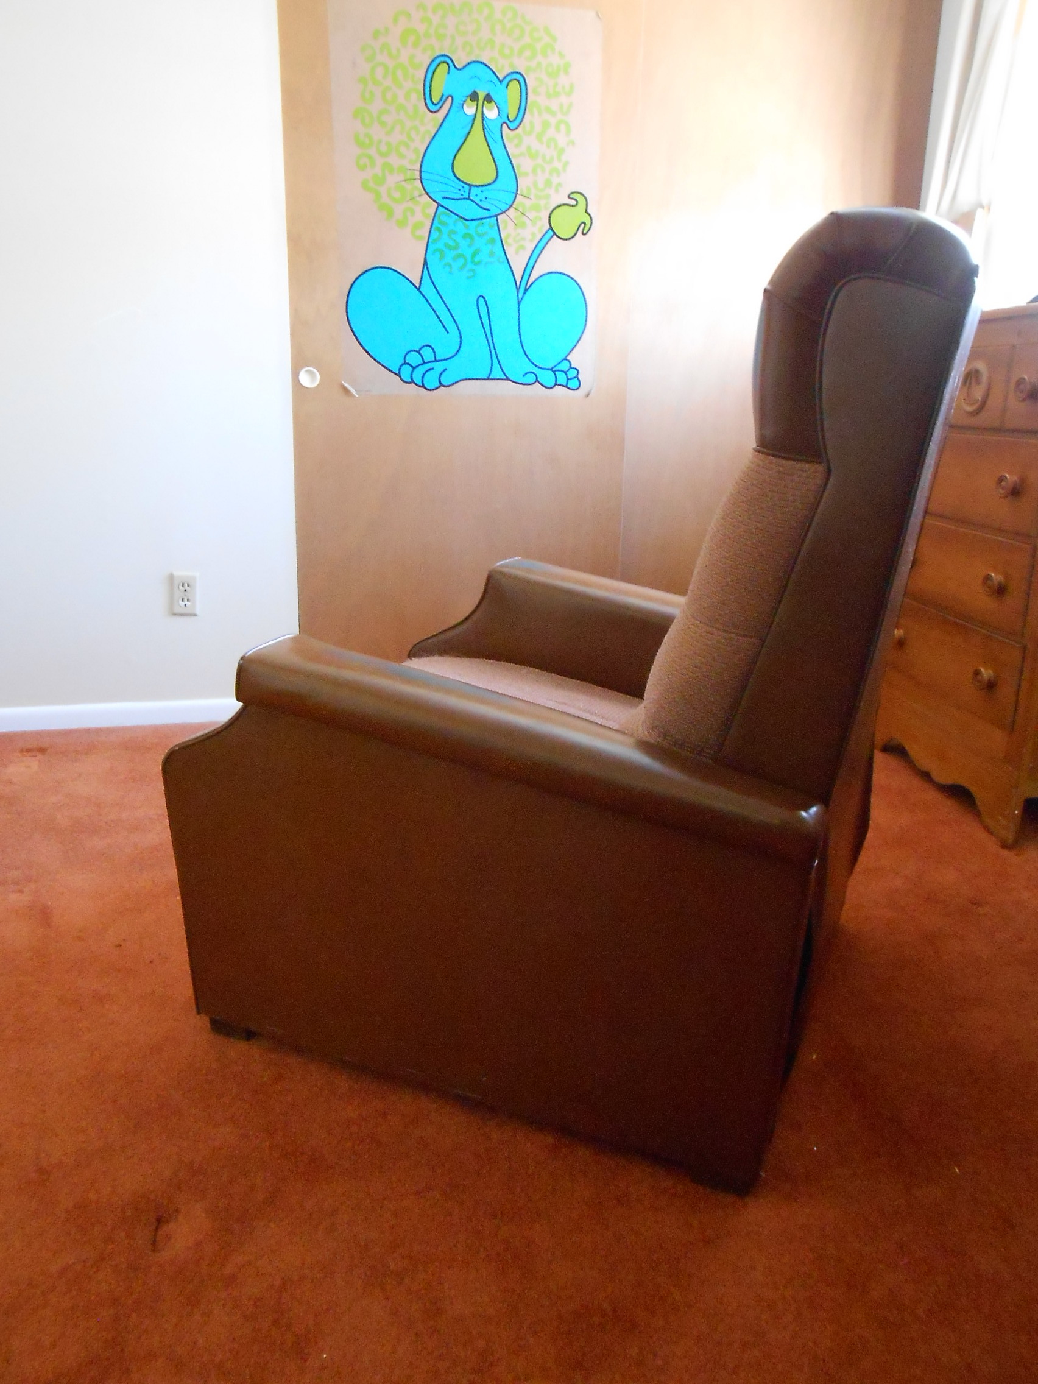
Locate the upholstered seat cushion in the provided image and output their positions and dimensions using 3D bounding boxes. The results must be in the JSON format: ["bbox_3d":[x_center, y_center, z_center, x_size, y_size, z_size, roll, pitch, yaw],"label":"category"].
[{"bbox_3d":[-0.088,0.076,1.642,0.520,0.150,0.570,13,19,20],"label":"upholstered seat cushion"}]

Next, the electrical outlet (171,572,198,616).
[{"bbox_3d":[-0.867,-0.252,2.697,0.070,0.114,0.009,-3,16,-13],"label":"electrical outlet"}]

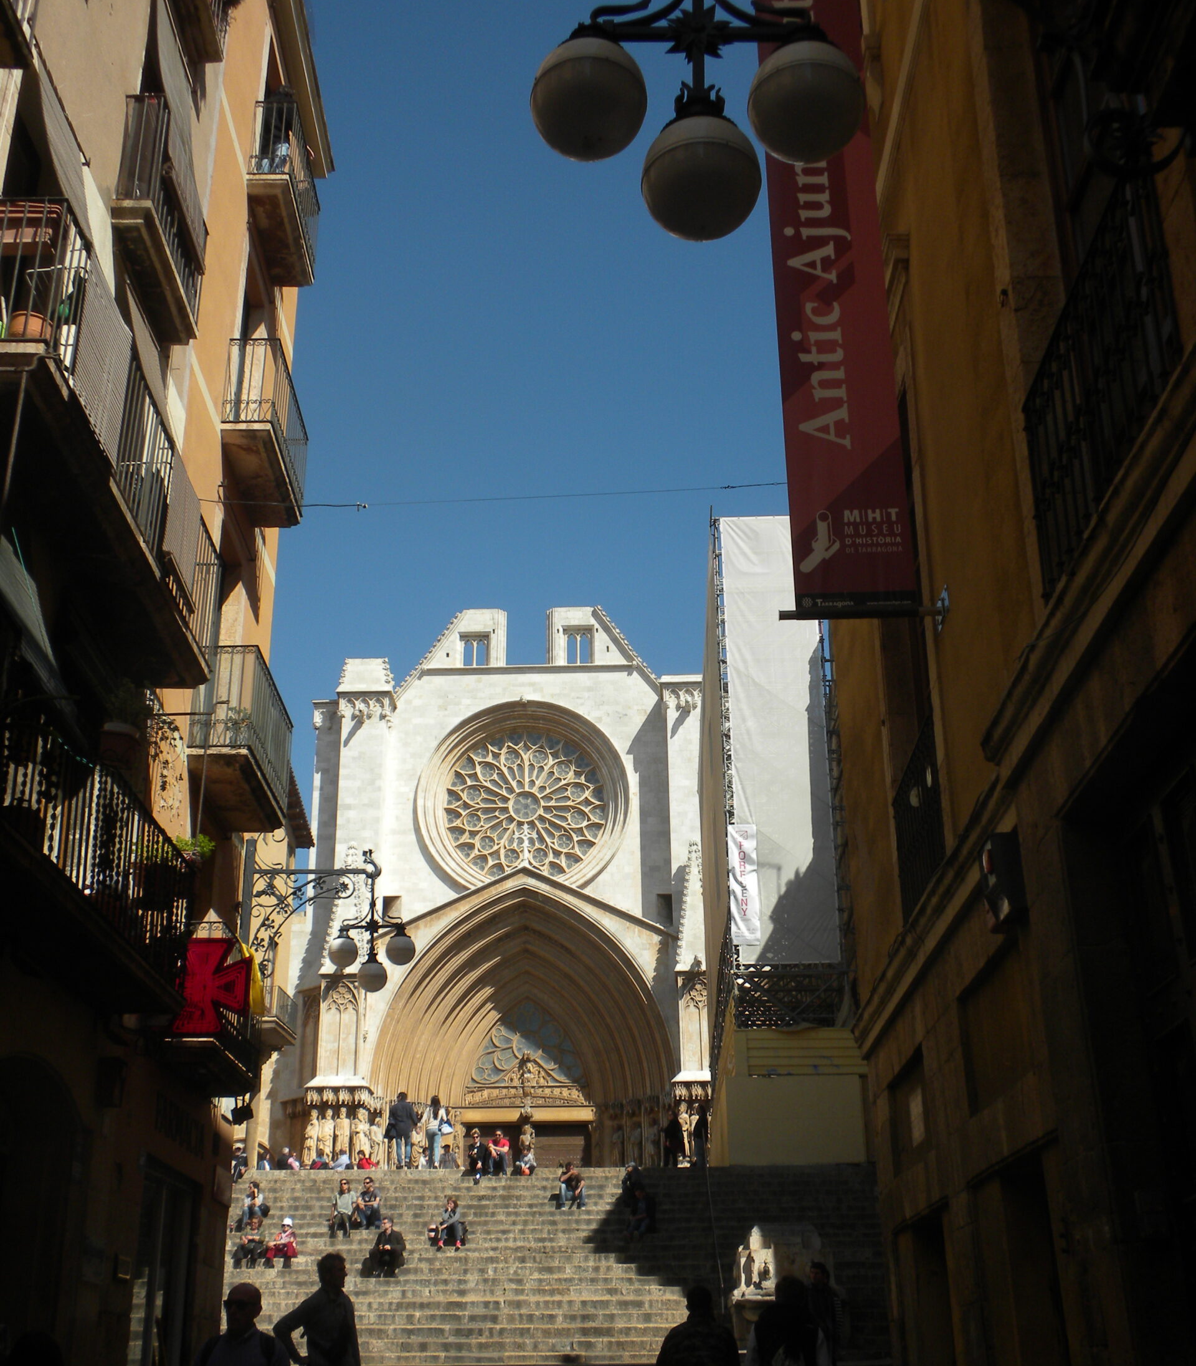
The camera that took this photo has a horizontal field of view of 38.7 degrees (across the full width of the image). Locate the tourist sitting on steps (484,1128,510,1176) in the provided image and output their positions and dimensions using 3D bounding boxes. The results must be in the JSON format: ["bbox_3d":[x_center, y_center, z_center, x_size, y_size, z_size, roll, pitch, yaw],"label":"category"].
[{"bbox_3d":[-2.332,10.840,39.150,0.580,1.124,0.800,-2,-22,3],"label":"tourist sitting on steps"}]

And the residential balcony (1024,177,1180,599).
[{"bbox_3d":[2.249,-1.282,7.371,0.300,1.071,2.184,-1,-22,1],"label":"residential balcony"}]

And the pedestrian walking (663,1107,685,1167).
[{"bbox_3d":[1.861,11.415,42.081,0.580,1.680,0.500,6,-23,-17],"label":"pedestrian walking"}]

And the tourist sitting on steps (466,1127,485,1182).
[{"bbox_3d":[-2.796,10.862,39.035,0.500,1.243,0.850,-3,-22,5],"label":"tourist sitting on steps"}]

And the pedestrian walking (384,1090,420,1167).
[{"bbox_3d":[-4.573,10.502,39.727,0.720,1.750,0.420,-1,-22,0],"label":"pedestrian walking"}]

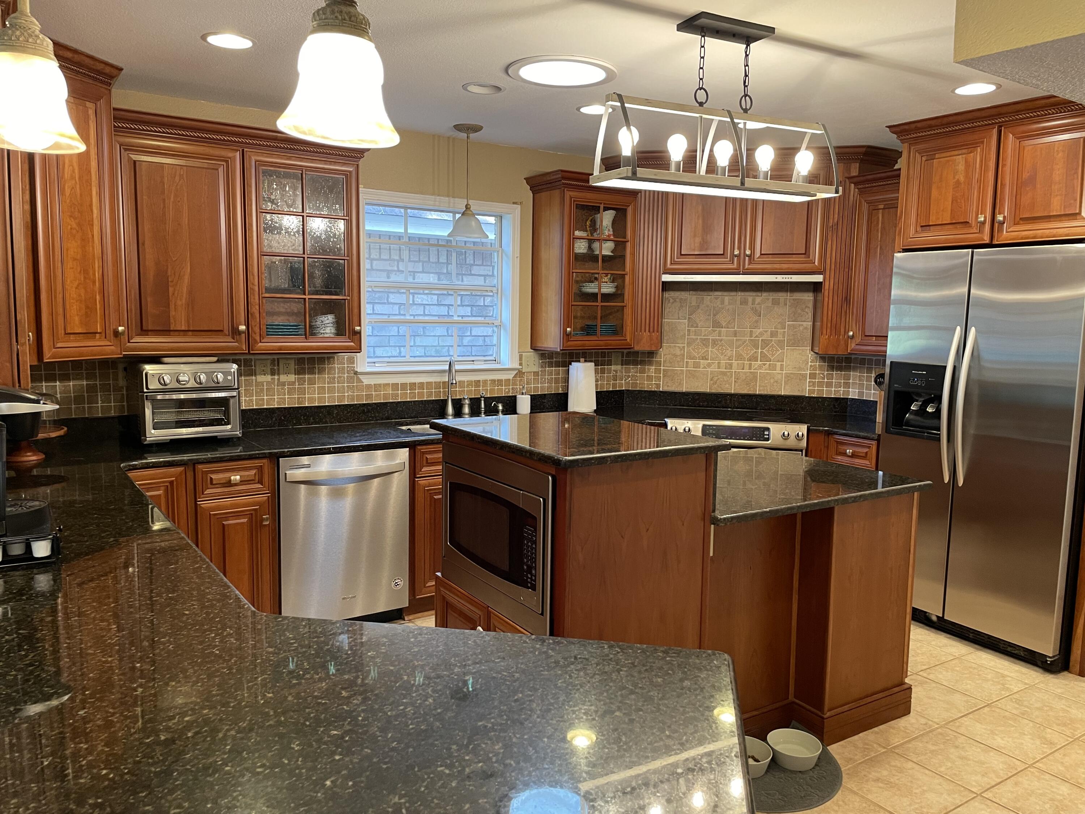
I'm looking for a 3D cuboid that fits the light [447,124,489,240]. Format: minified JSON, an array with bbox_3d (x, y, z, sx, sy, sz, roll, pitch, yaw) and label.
[{"bbox_3d":[-0.382,-1.150,4.205,0.213,0.568,0.213,1,6,0],"label":"light"}]

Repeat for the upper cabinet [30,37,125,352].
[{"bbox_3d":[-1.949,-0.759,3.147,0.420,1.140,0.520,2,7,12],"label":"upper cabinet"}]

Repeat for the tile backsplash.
[{"bbox_3d":[-0.095,-0.335,4.154,4.332,0.704,1.286,-3,8,-33],"label":"tile backsplash"}]

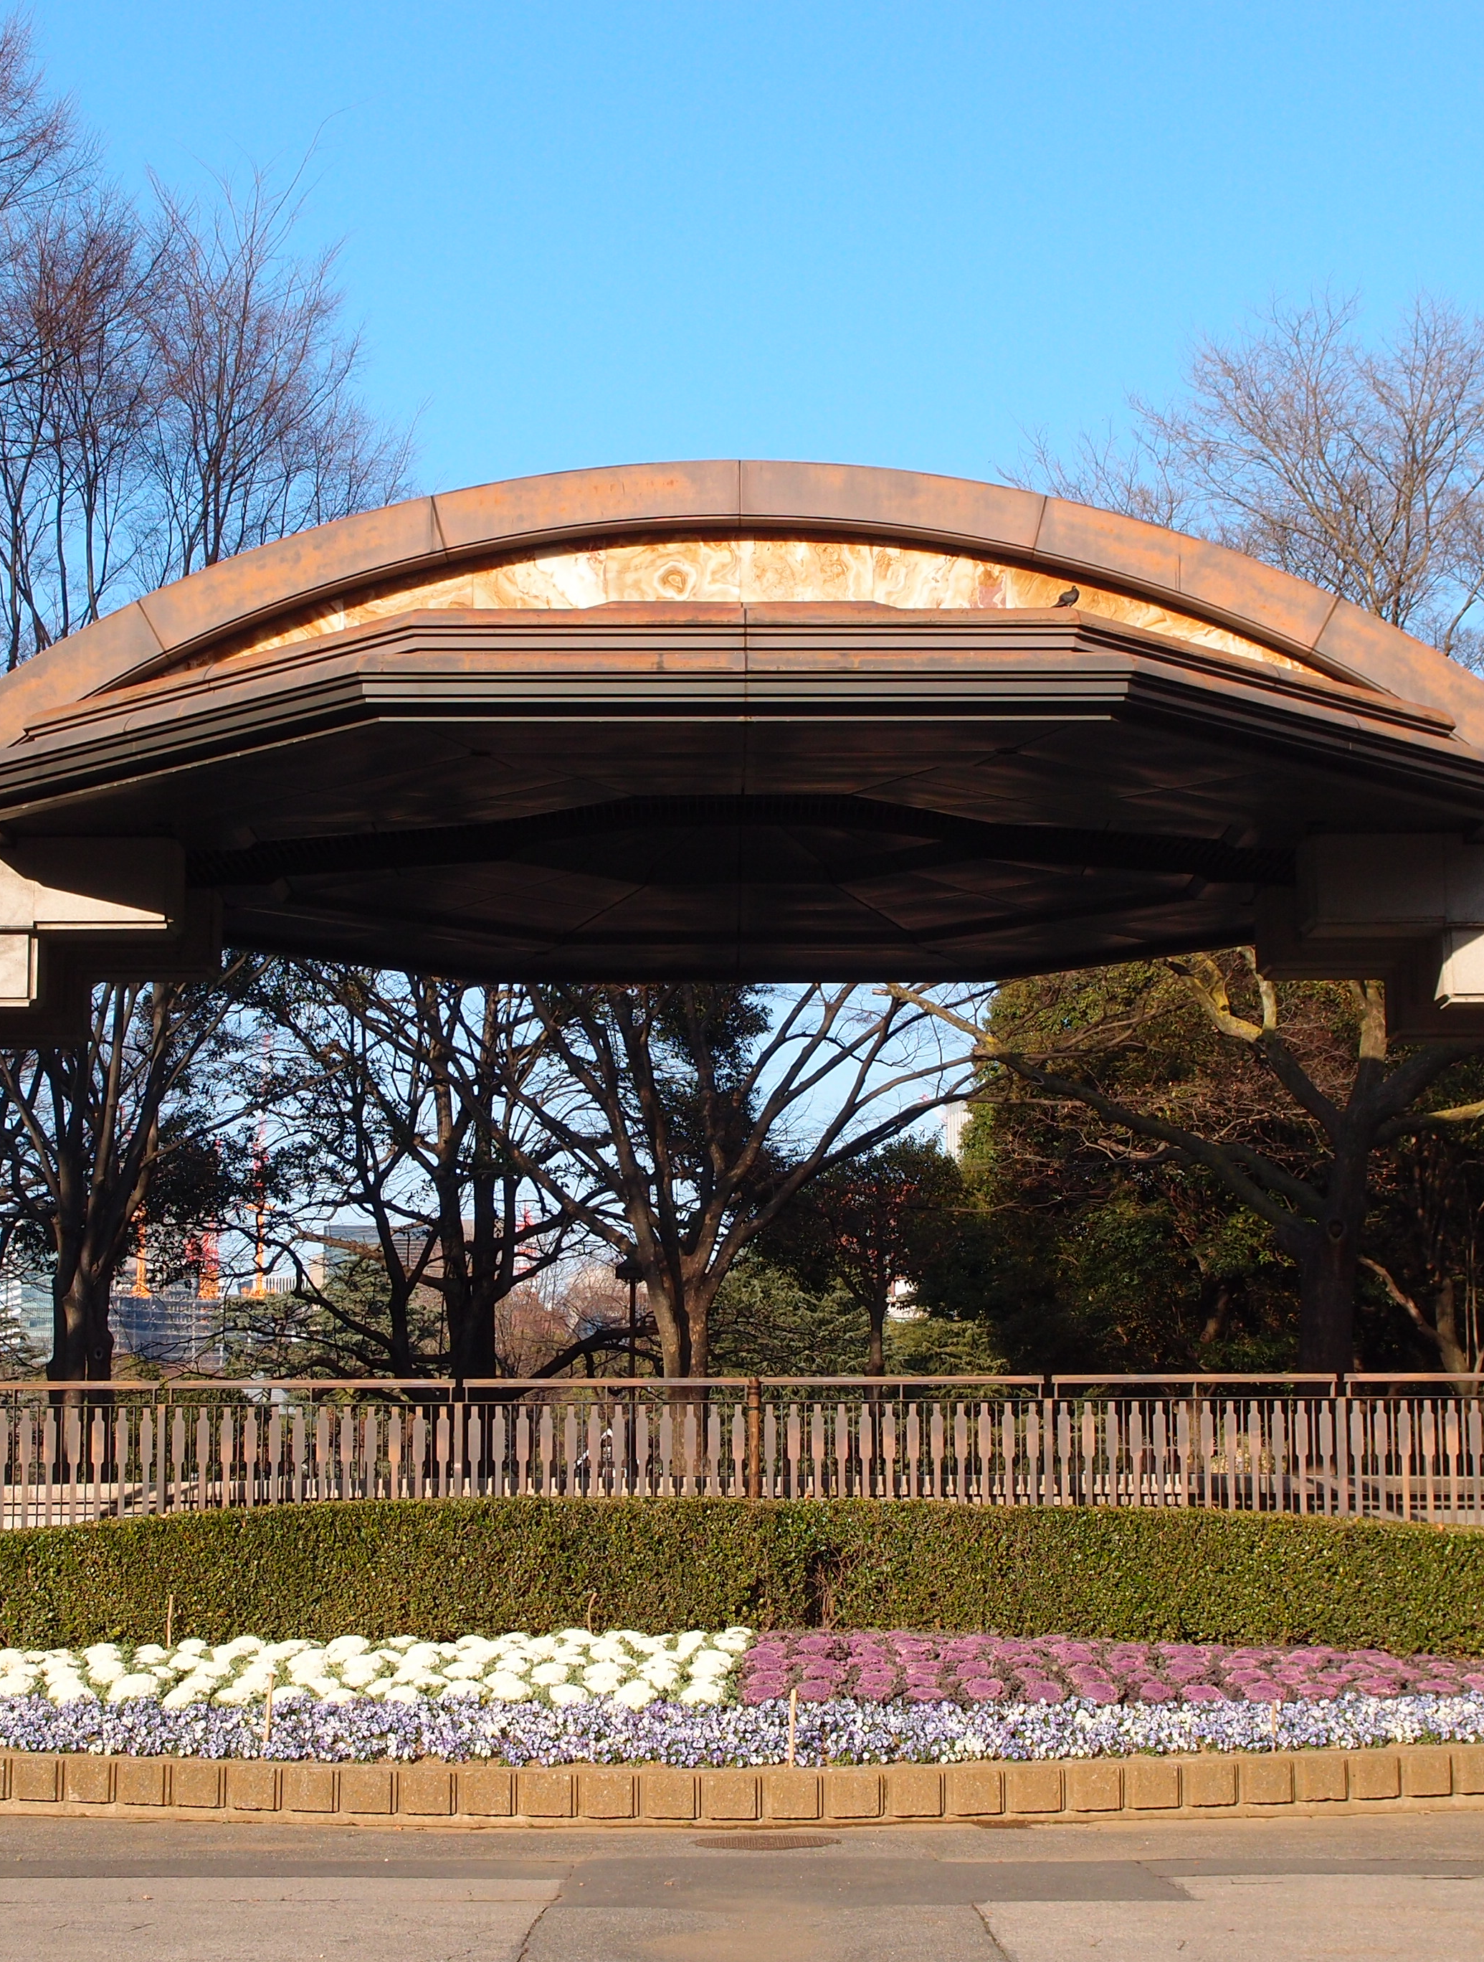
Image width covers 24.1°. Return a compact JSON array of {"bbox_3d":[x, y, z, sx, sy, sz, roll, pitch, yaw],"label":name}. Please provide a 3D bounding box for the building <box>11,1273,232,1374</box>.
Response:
[{"bbox_3d":[-200.642,127.818,1117.990,70.000,65.500,50.000,1,-8,-10],"label":"building"}]

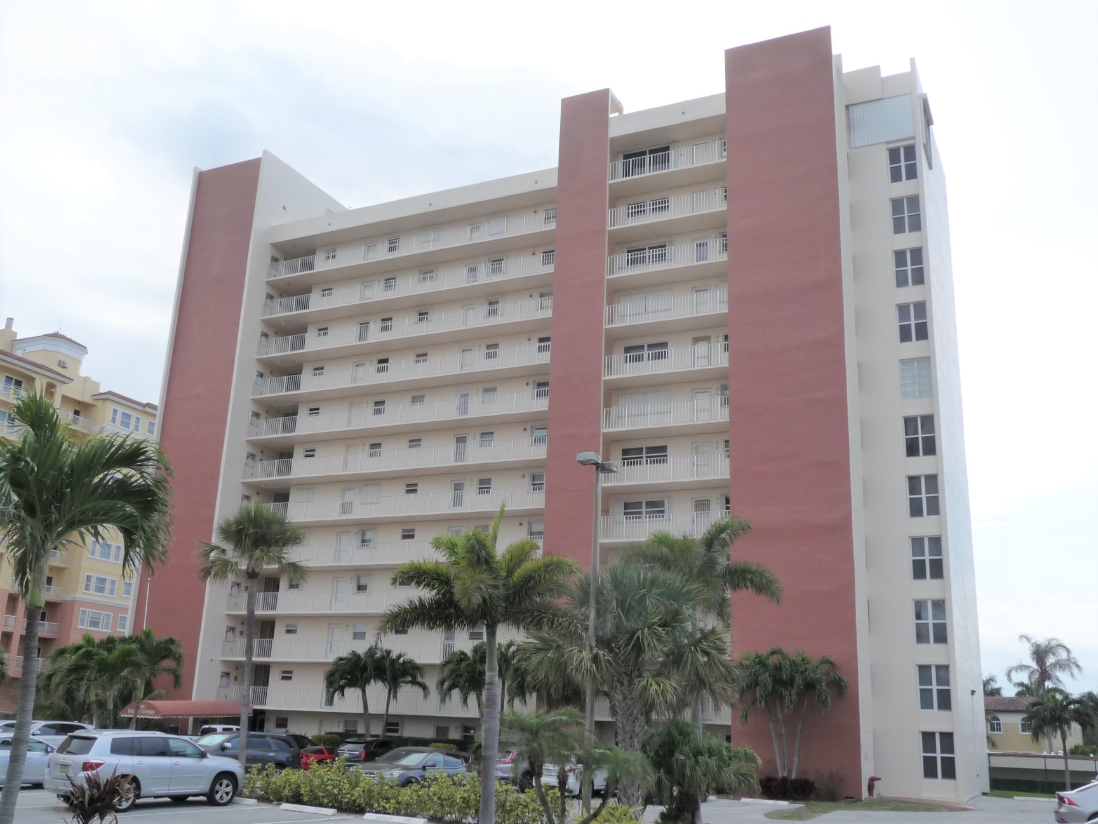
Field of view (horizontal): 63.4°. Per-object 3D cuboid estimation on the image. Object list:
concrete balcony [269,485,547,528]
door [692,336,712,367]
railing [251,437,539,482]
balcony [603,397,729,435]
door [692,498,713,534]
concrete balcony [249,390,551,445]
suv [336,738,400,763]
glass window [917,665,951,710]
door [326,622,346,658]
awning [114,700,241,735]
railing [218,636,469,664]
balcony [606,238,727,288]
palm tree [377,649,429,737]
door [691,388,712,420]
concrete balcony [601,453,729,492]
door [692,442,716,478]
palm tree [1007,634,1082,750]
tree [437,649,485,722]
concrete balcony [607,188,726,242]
[{"bbox_3d":[-8.994,5.697,52.175,19.691,1.180,1.700,-4,-15,23],"label":"concrete balcony"},{"bbox_3d":[7.331,-2.566,42.614,0.970,2.080,0.100,-5,-18,24],"label":"door"},{"bbox_3d":[-8.959,3.008,50.662,20.026,1.130,1.650,-5,-18,22],"label":"railing"},{"bbox_3d":[5.370,0.083,41.134,6.048,1.040,0.080,-5,-18,22],"label":"balcony"},{"bbox_3d":[7.309,5.135,42.256,0.980,2.040,0.120,-4,-15,23],"label":"door"},{"bbox_3d":[-8.926,0.417,52.729,21.300,1.300,1.600,-6,-18,25],"label":"concrete balcony"},{"bbox_3d":[-8.217,16.889,43.596,1.900,1.680,4.750,-6,-16,29],"label":"suv"},{"bbox_3d":[16.050,11.481,36.956,1.260,1.850,0.120,-6,-18,25],"label":"glass window"},{"bbox_3d":[-12.693,13.876,53.320,1.133,2.163,0.124,-4,-17,22],"label":"door"},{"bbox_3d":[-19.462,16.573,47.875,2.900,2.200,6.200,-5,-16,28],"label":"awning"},{"bbox_3d":[-11.478,13.646,51.101,19.364,1.133,0.103,-4,-17,22],"label":"railing"},{"bbox_3d":[6.835,-8.235,49.789,7.210,1.391,1.802,-4,-17,22],"label":"balcony"},{"bbox_3d":[-7.582,14.472,44.929,2.400,4.700,2.400,2,-14,1],"label":"palm tree"},{"bbox_3d":[7.460,-0.156,43.282,1.000,2.000,0.100,-6,-18,25],"label":"door"},{"bbox_3d":[5.820,2.979,43.115,6.287,1.180,1.700,-4,-15,23],"label":"concrete balcony"},{"bbox_3d":[7.427,2.427,42.624,1.050,2.000,0.100,-6,-18,25],"label":"door"},{"bbox_3d":[44.006,26.042,78.629,6.380,12.234,6.380,-6,-18,25],"label":"palm tree"},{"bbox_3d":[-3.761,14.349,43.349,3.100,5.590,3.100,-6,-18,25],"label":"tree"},{"bbox_3d":[6.148,-9.674,44.178,6.032,1.110,1.700,-5,-18,22],"label":"concrete balcony"}]

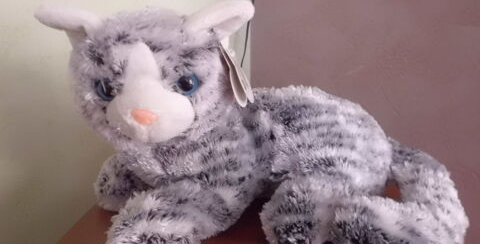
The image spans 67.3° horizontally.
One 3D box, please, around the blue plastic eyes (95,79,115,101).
[{"bbox_3d":[-0.132,-0.032,0.352,0.021,0.021,0.013,-2,12,8],"label":"blue plastic eyes"}]

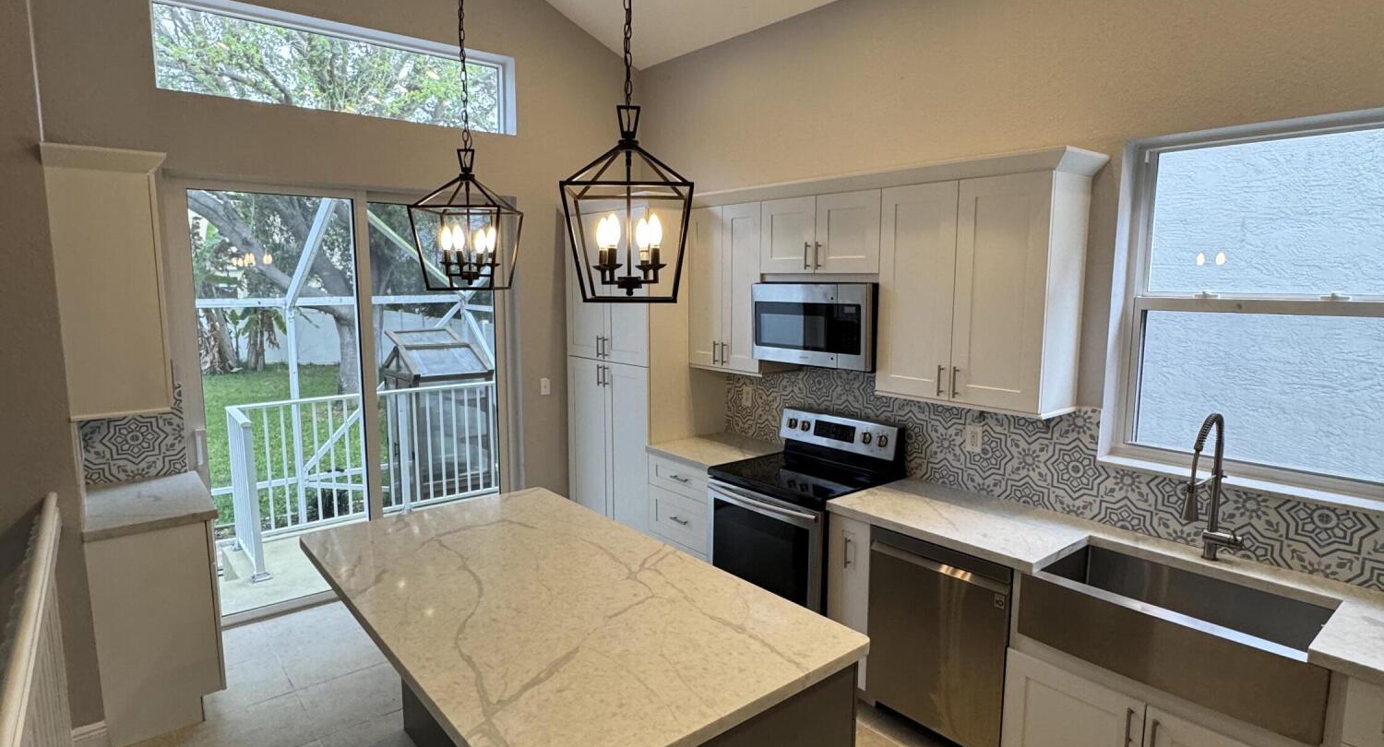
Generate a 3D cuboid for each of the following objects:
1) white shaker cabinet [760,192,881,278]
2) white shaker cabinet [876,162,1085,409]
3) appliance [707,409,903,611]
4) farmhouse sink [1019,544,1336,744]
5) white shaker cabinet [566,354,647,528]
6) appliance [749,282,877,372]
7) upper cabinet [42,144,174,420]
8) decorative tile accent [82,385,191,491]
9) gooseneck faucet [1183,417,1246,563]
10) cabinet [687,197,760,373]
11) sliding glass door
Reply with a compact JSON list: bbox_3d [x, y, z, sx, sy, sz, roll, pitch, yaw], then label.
[{"bbox_3d":[0.731,-0.683,3.748,0.320,0.395,0.760,-6,10,-39],"label":"white shaker cabinet"},{"bbox_3d":[1.212,-0.341,3.197,0.320,0.935,0.765,-6,10,-39],"label":"white shaker cabinet"},{"bbox_3d":[0.567,0.814,3.776,0.685,1.170,0.765,-6,10,-39],"label":"appliance"},{"bbox_3d":[1.591,0.816,2.441,0.505,0.240,0.830,-6,10,-39],"label":"farmhouse sink"},{"bbox_3d":[-0.313,0.568,4.919,0.610,1.348,0.935,-6,10,-39],"label":"white shaker cabinet"},{"bbox_3d":[0.707,-0.253,3.778,0.390,0.405,0.759,-6,10,-39],"label":"appliance"},{"bbox_3d":[-2.421,-0.379,3.132,0.350,1.000,0.850,-6,10,-39],"label":"upper cabinet"},{"bbox_3d":[-2.667,0.287,3.567,0.400,0.452,0.012,-6,10,-39],"label":"decorative tile accent"},{"bbox_3d":[1.745,0.403,2.497,0.260,0.515,0.150,-6,10,-39],"label":"gooseneck faucet"},{"bbox_3d":[0.293,-0.482,4.257,0.330,0.920,0.595,-6,10,-39],"label":"cabinet"},{"bbox_3d":[-1.938,0.143,4.485,1.780,2.365,0.110,-6,10,-39],"label":"sliding glass door"}]

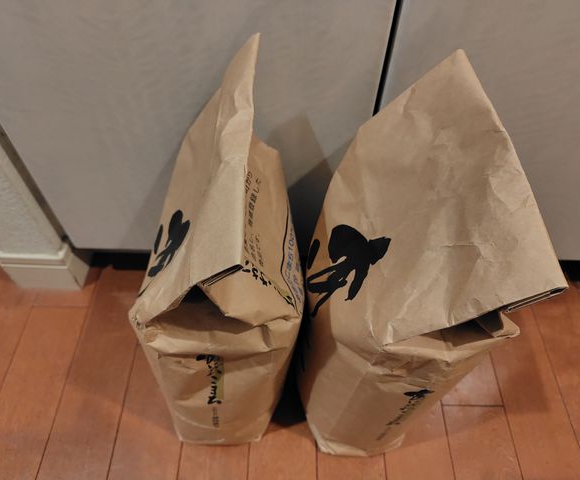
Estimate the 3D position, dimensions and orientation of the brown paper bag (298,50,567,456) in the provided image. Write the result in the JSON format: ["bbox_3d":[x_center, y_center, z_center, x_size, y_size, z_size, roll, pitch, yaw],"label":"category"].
[{"bbox_3d":[0.077,0.053,0.410,0.129,0.380,0.223,2,54,-2],"label":"brown paper bag"}]

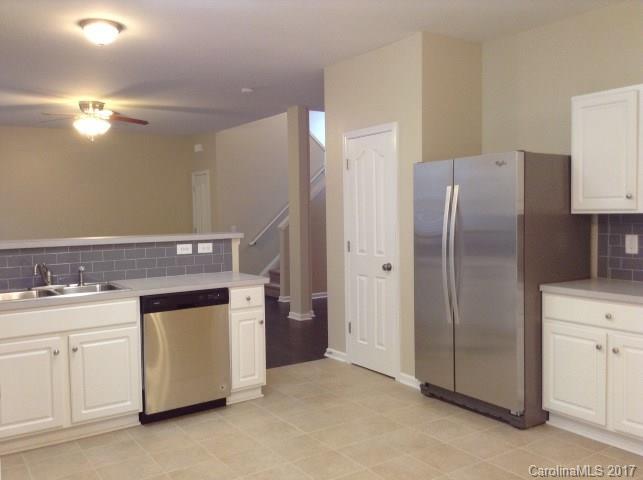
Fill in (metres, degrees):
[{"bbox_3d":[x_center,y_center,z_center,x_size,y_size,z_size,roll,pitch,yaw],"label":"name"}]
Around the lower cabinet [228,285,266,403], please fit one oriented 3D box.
[{"bbox_3d":[-0.681,0.765,4.647,0.279,0.862,0.610,-3,4,-32],"label":"lower cabinet"}]

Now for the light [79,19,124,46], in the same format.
[{"bbox_3d":[-1.532,-1.433,4.280,0.324,0.145,0.324,-3,4,-32],"label":"light"}]

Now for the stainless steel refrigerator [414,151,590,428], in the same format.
[{"bbox_3d":[1.274,0.299,4.398,0.802,1.755,0.910,-3,4,-32],"label":"stainless steel refrigerator"}]

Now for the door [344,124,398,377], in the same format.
[{"bbox_3d":[0.423,0.116,5.249,0.060,2.060,0.705,-3,4,-32],"label":"door"}]

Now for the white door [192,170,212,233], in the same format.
[{"bbox_3d":[-2.048,-0.129,10.558,0.060,2.080,0.740,-3,4,-32],"label":"white door"}]

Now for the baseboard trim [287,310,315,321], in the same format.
[{"bbox_3d":[-0.267,0.974,8.002,0.225,0.085,0.328,-3,4,-32],"label":"baseboard trim"}]

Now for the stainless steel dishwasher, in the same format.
[{"bbox_3d":[-1.057,0.779,4.403,0.617,0.874,0.620,-3,4,-32],"label":"stainless steel dishwasher"}]

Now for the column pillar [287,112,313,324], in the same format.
[{"bbox_3d":[-0.290,-0.348,7.933,0.185,2.732,0.285,-3,4,-32],"label":"column pillar"}]

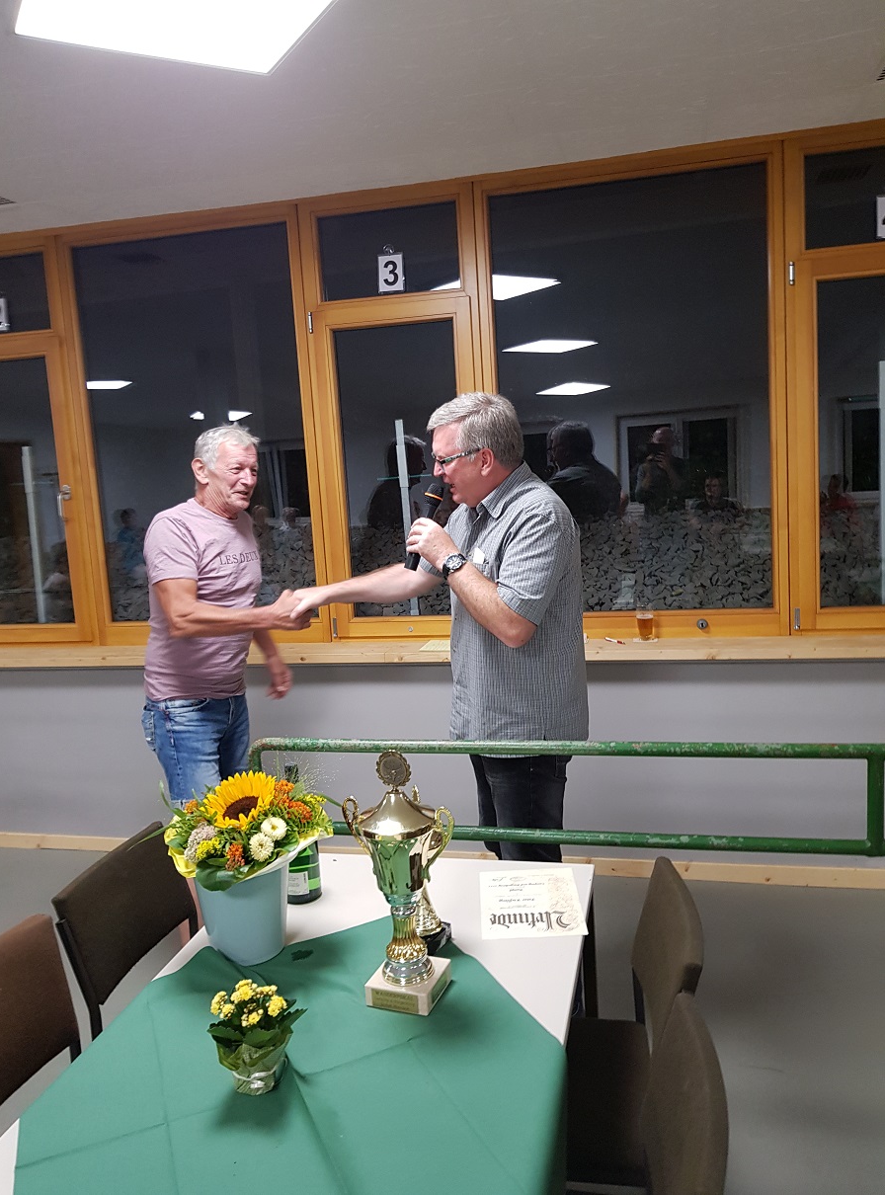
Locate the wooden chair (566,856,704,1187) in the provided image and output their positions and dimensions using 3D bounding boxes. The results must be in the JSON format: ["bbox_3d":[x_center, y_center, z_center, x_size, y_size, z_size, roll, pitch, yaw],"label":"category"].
[{"bbox_3d":[0.238,0.999,1.813,0.540,0.820,0.470,-2,8,12],"label":"wooden chair"}]

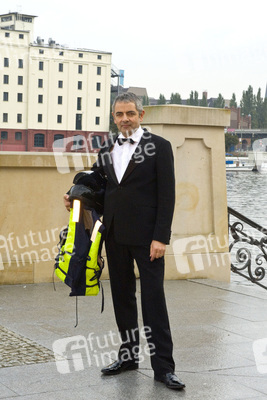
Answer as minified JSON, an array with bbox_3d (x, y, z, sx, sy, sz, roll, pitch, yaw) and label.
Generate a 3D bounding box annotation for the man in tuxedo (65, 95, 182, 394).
[{"bbox_3d":[0.014,0.232,4.850,0.740,1.800,0.480,3,5,22],"label":"man in tuxedo"}]

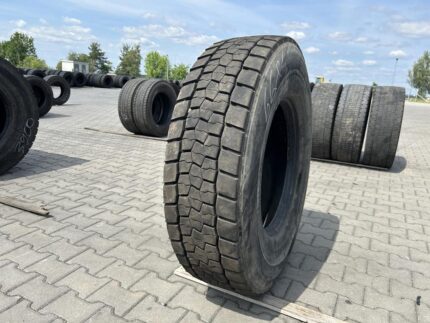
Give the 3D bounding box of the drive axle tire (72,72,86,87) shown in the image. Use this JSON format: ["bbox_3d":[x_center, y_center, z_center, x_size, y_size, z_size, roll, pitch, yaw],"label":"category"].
[{"bbox_3d":[-9.892,-5.991,23.700,0.300,1.020,1.020,10,15,26],"label":"drive axle tire"}]

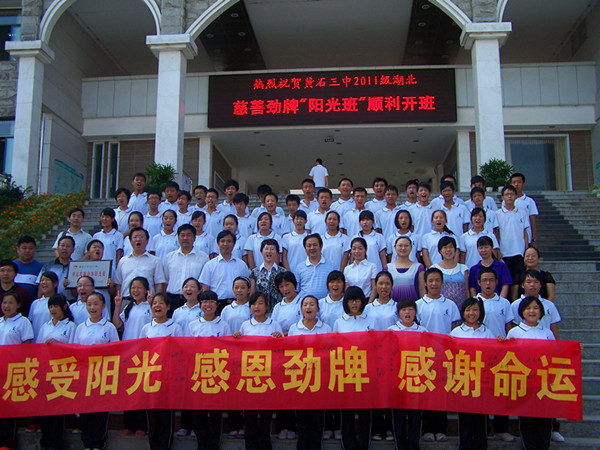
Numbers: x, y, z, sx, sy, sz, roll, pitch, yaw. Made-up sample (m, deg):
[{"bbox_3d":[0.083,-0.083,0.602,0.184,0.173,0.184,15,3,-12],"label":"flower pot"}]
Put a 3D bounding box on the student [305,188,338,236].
[{"bbox_3d":[0.325,0.342,9.016,0.470,1.700,0.290,0,-7,4],"label":"student"}]

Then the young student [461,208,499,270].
[{"bbox_3d":[2.185,0.572,7.940,0.450,1.591,0.280,-1,-9,7],"label":"young student"}]

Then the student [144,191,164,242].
[{"bbox_3d":[-1.965,0.372,8.791,0.460,1.688,0.290,0,-7,-3],"label":"student"}]

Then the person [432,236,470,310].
[{"bbox_3d":[1.690,0.924,7.323,0.460,1.600,0.300,-1,-7,9],"label":"person"}]

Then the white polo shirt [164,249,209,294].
[{"bbox_3d":[-1.307,0.532,7.620,0.520,0.570,0.270,0,-7,-2],"label":"white polo shirt"}]

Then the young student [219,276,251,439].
[{"bbox_3d":[-0.637,1.320,6.610,0.430,1.603,0.280,0,-7,0],"label":"young student"}]

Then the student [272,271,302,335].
[{"bbox_3d":[-0.125,1.273,6.481,0.440,1.630,0.320,0,-7,2],"label":"student"}]

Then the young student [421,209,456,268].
[{"bbox_3d":[1.714,0.592,7.978,0.450,1.559,0.280,-1,-9,7],"label":"young student"}]

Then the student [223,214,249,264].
[{"bbox_3d":[-0.807,0.662,7.922,0.440,1.580,0.270,0,-6,1],"label":"student"}]

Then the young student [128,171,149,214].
[{"bbox_3d":[-2.362,0.114,9.554,0.460,1.780,0.280,0,-9,-2],"label":"young student"}]

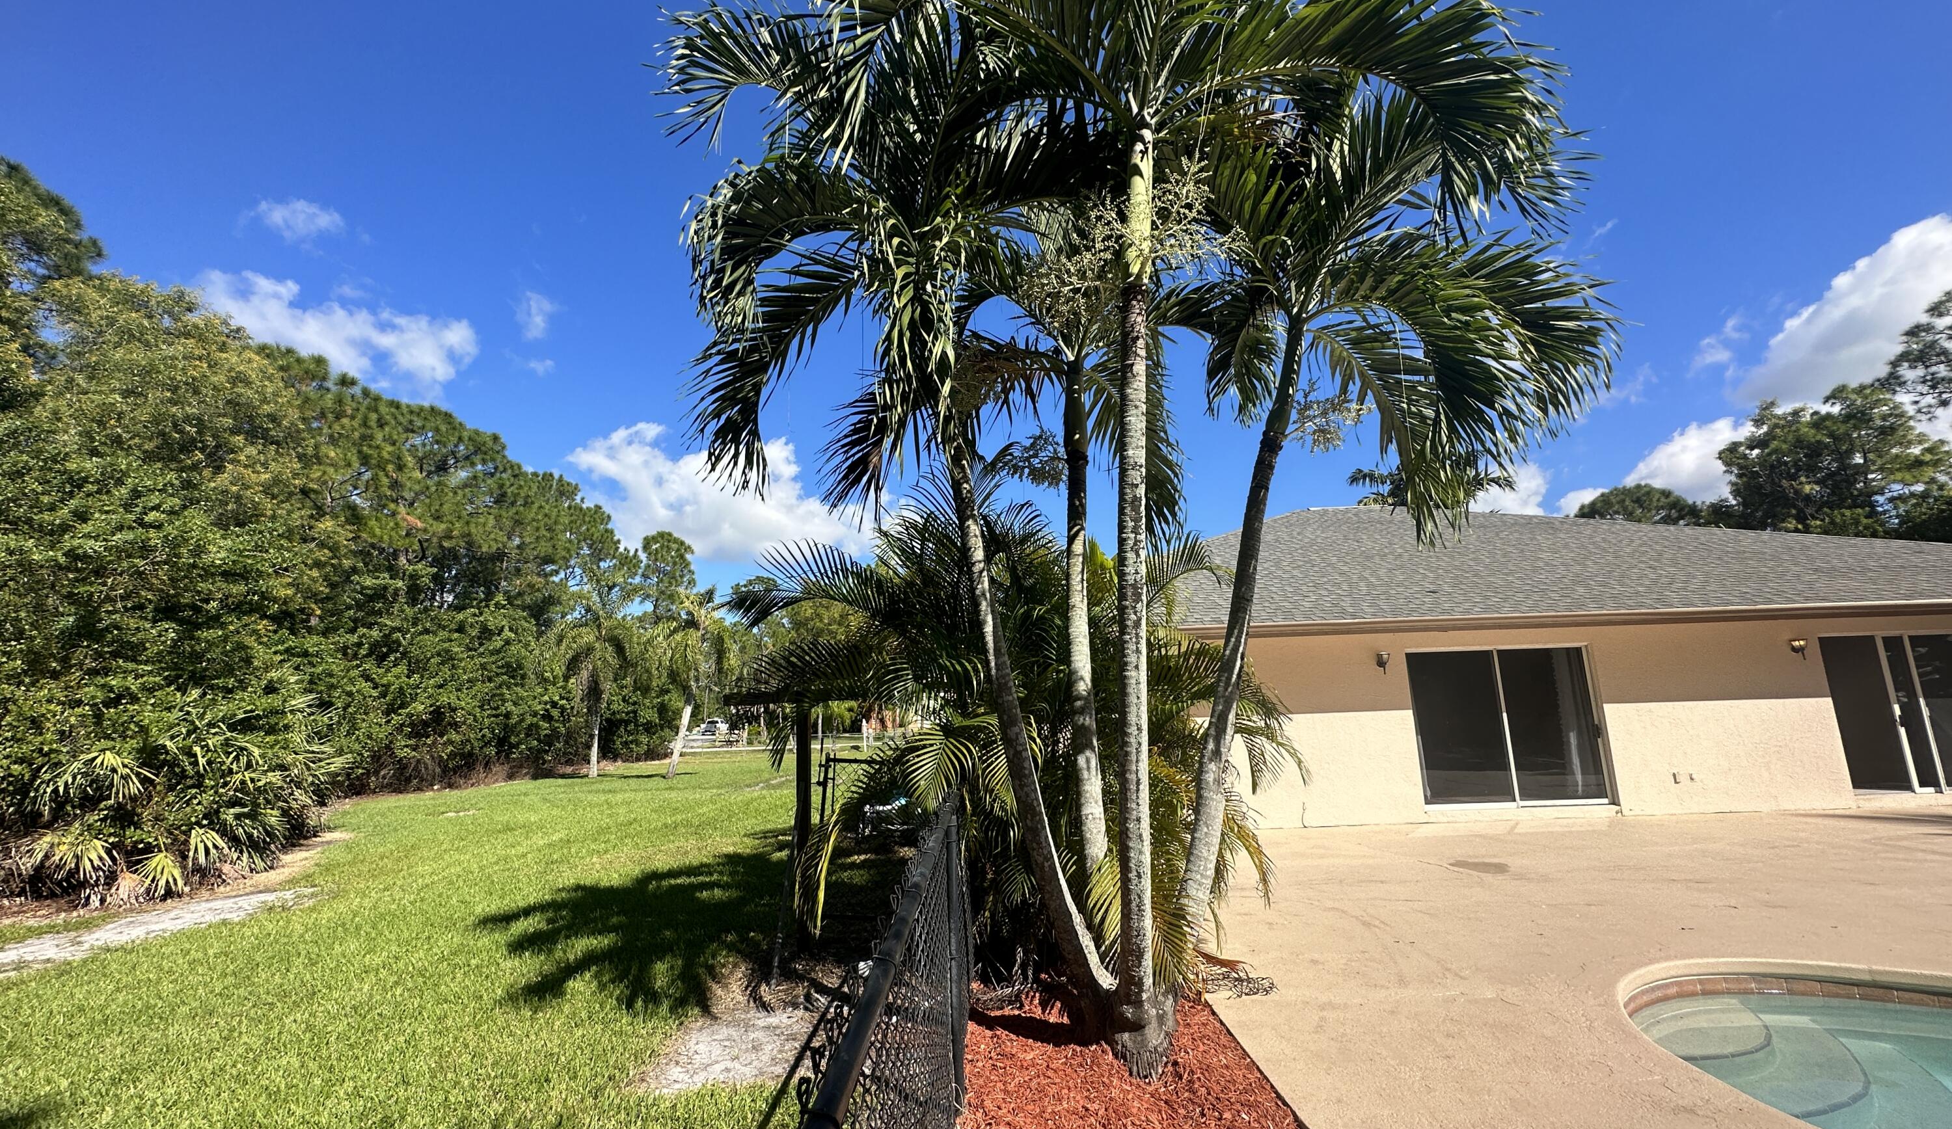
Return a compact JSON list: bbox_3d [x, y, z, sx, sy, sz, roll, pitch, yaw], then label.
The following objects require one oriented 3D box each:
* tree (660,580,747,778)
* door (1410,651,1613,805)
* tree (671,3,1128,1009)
[{"bbox_3d":[-8.344,3.440,24.183,2.628,5.989,2.628,-2,-11,0],"label":"tree"},{"bbox_3d":[6.877,2.097,10.240,2.420,2.030,0.130,-2,-11,0],"label":"door"},{"bbox_3d":[-0.445,-0.523,4.588,2.800,5.800,2.400,-2,-11,0],"label":"tree"}]

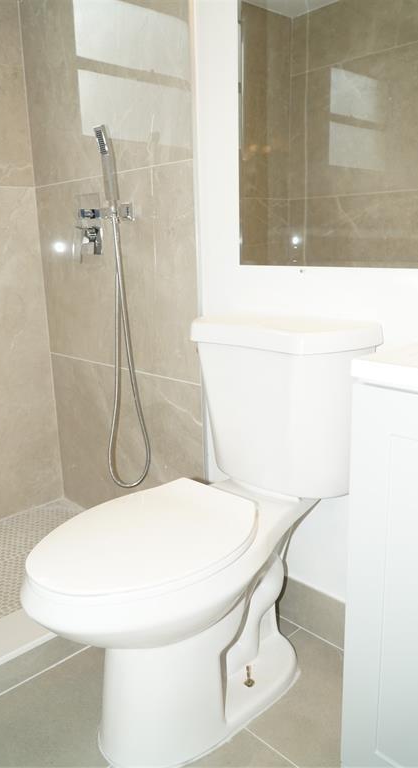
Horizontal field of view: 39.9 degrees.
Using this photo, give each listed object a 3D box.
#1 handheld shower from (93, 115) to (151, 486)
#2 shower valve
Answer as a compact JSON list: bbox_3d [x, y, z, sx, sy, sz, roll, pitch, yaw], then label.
[{"bbox_3d":[-0.293,-0.184,1.781,0.105,1.116,0.195,-14,18,-42],"label":"handheld shower"},{"bbox_3d":[-0.407,-0.495,1.856,0.060,0.199,0.136,-14,18,-42],"label":"shower valve"}]

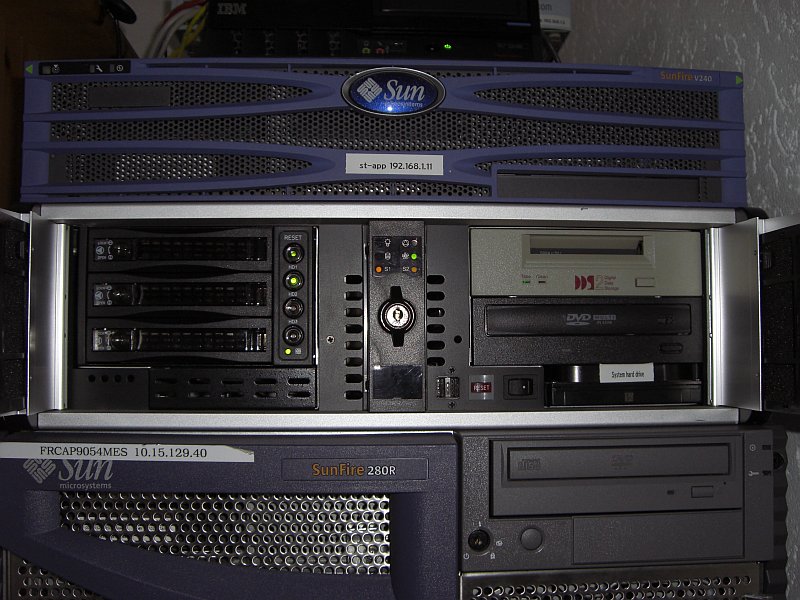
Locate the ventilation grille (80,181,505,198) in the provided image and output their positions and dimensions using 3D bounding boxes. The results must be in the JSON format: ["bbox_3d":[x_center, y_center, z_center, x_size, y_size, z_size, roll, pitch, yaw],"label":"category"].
[{"bbox_3d":[-0.068,-0.065,0.515,0.245,0.010,0.005,0,-3,-4],"label":"ventilation grille"}]

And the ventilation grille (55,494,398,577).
[{"bbox_3d":[-0.096,0.130,0.492,0.182,0.045,0.005,0,-3,-4],"label":"ventilation grille"}]

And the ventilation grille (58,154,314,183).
[{"bbox_3d":[-0.130,-0.080,0.535,0.152,0.018,0.006,0,-3,-3],"label":"ventilation grille"}]

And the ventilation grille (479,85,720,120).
[{"bbox_3d":[0.119,-0.118,0.530,0.149,0.020,0.005,0,-3,-4],"label":"ventilation grille"}]

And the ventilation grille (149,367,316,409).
[{"bbox_3d":[-0.103,0.054,0.541,0.103,0.025,0.006,0,-3,-2],"label":"ventilation grille"}]

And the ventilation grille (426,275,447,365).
[{"bbox_3d":[0.022,0.013,0.540,0.012,0.056,0.004,0,-3,-4],"label":"ventilation grille"}]

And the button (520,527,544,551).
[{"bbox_3d":[0.074,0.135,0.495,0.013,0.013,0.005,0,-3,-5],"label":"button"}]

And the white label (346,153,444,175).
[{"bbox_3d":[-0.003,-0.079,0.513,0.057,0.012,0.001,0,-3,-4],"label":"white label"}]

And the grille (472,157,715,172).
[{"bbox_3d":[0.124,-0.084,0.549,0.156,0.009,0.006,0,-3,-3],"label":"grille"}]

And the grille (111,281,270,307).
[{"bbox_3d":[-0.131,-0.003,0.543,0.099,0.015,0.008,0,-3,-2],"label":"grille"}]

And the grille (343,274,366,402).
[{"bbox_3d":[-0.028,0.023,0.536,0.012,0.075,0.004,0,-3,-4],"label":"grille"}]

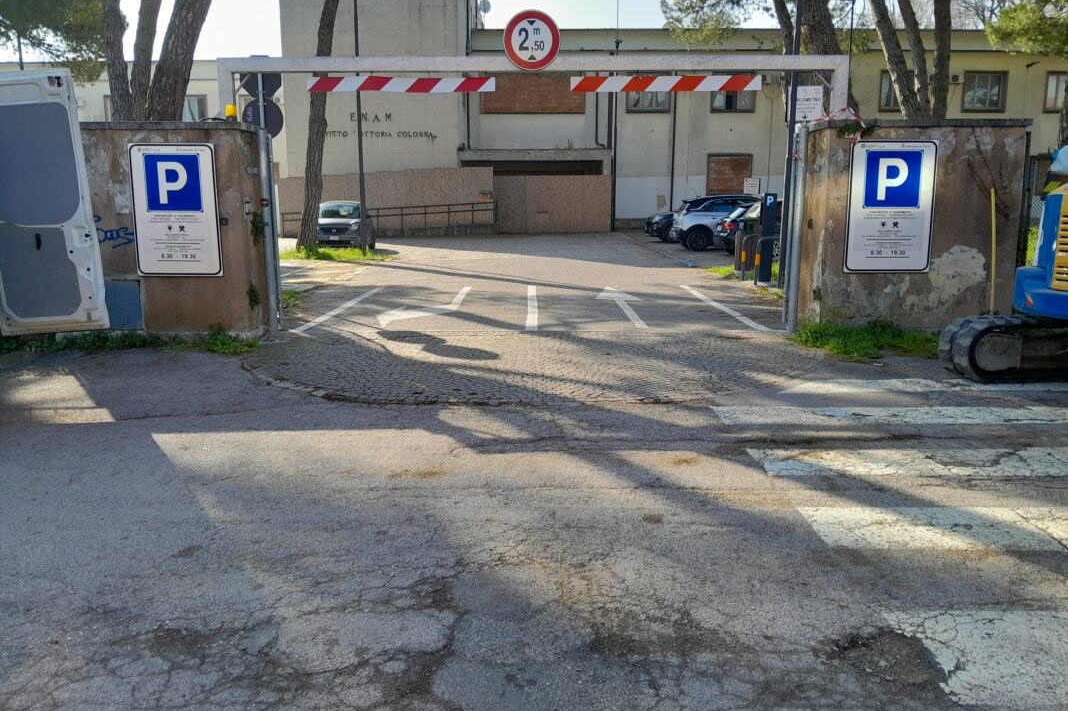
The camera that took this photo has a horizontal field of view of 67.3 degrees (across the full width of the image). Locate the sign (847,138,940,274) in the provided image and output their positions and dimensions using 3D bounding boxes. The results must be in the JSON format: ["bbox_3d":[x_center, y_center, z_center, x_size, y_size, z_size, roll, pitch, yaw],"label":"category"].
[{"bbox_3d":[3.752,-1.564,8.420,0.910,1.400,0.030,0,10,0],"label":"sign"}]

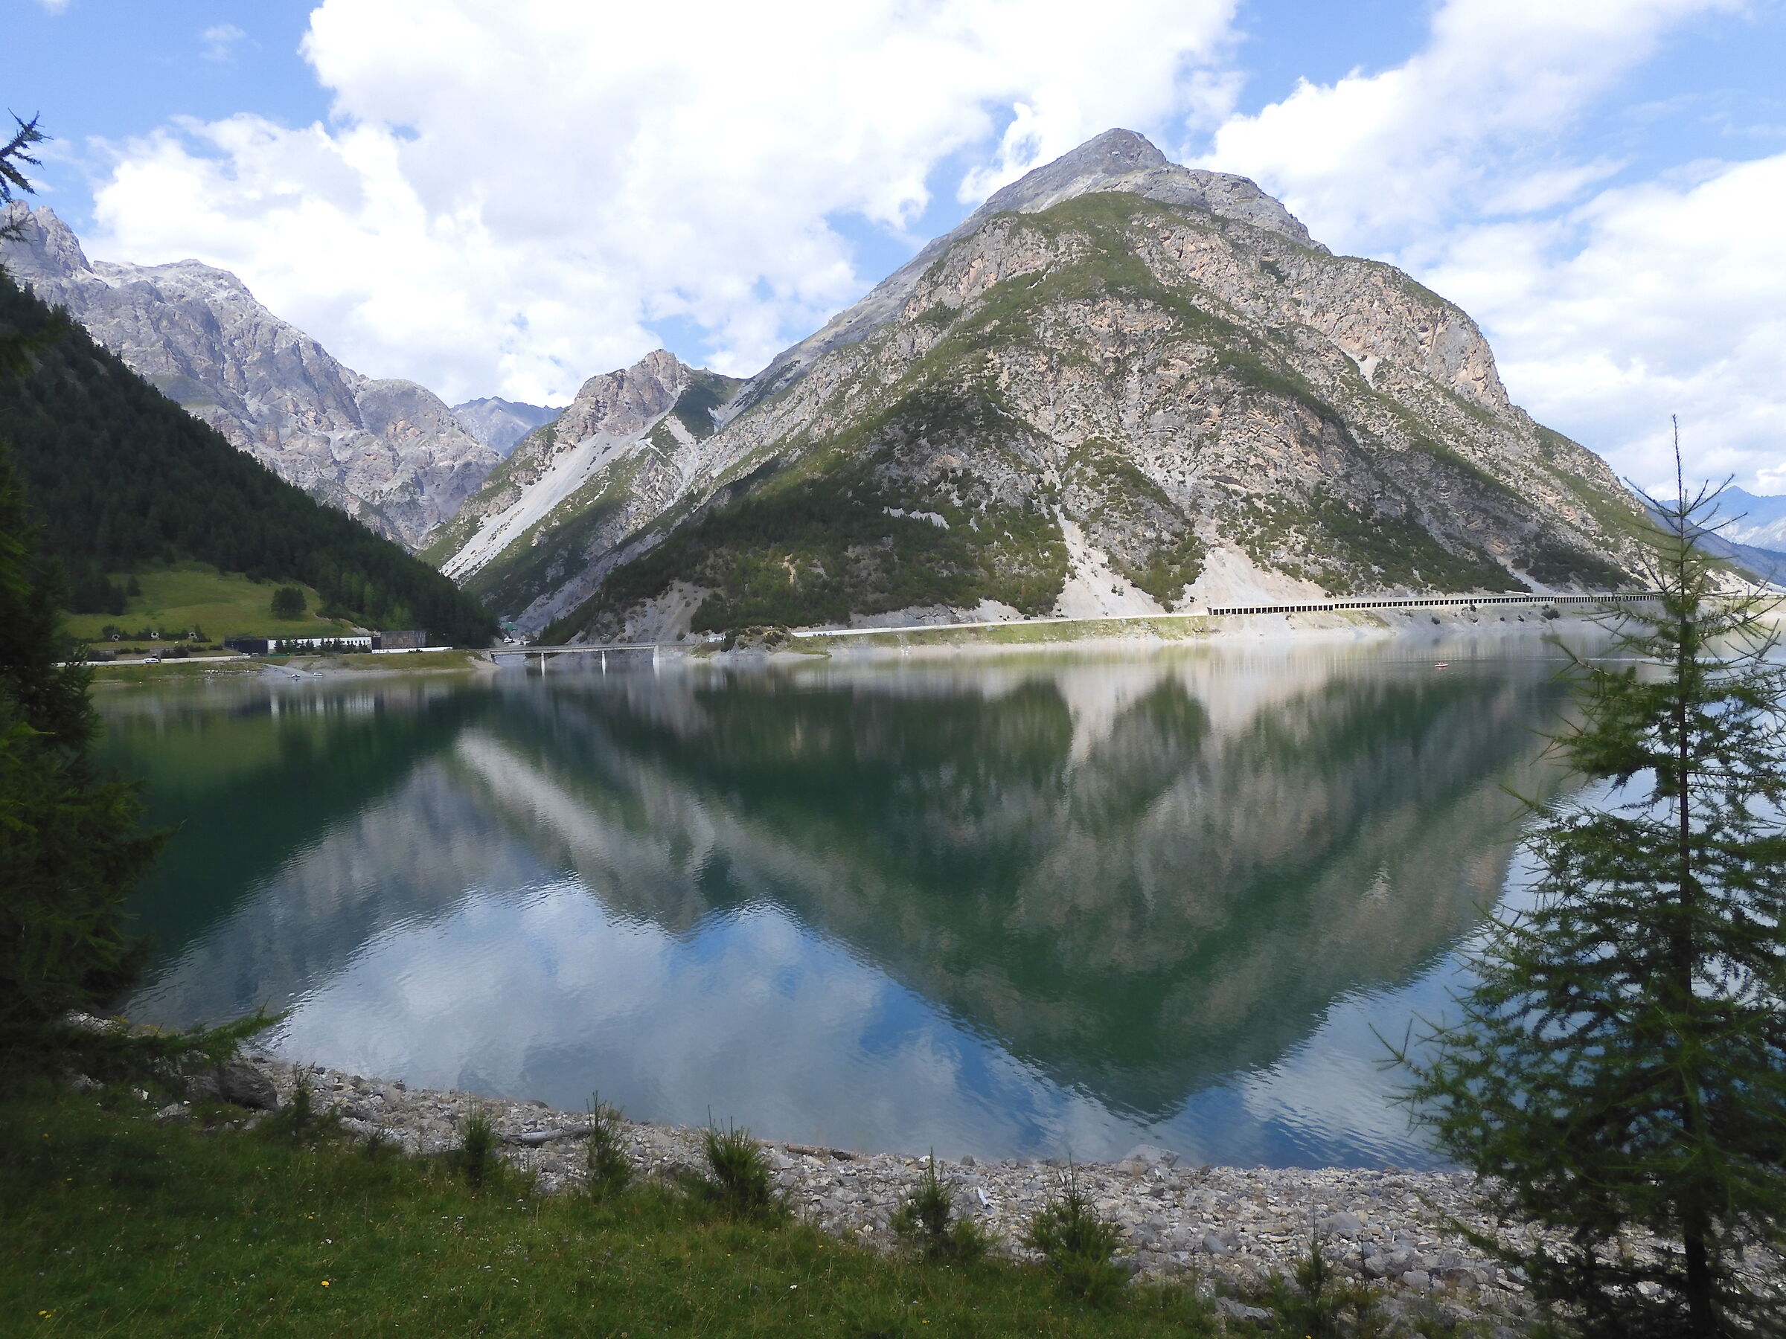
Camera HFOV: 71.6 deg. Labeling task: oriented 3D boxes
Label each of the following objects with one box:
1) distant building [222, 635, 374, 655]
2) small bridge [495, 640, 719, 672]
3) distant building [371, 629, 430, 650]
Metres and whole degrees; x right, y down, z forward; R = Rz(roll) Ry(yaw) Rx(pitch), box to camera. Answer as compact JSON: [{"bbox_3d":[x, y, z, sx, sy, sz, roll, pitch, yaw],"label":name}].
[{"bbox_3d":[-320.780,-13.150,666.730,72.000,7.800,14.000,-3,2,-14],"label":"distant building"},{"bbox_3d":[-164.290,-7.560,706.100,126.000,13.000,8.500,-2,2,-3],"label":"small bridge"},{"bbox_3d":[-273.090,-16.190,687.570,29.000,9.800,14.000,-3,2,-14],"label":"distant building"}]

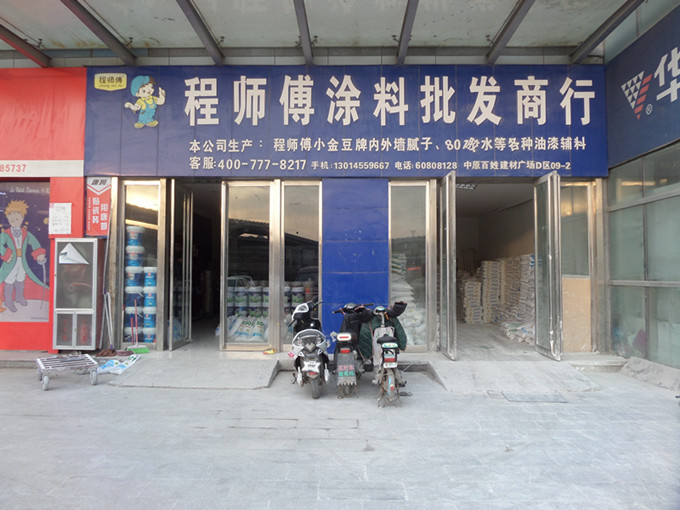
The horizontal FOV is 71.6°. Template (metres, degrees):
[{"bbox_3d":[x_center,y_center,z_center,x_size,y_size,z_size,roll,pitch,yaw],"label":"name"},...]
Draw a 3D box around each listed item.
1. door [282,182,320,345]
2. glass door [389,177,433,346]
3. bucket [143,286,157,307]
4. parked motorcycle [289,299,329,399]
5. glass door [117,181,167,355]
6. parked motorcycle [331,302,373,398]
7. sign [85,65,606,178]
[{"bbox_3d":[-0.644,0.176,7.987,0.672,2.879,0.070,0,-2,1],"label":"door"},{"bbox_3d":[1.185,0.184,7.942,0.725,2.880,0.070,0,-2,1],"label":"glass door"},{"bbox_3d":[-3.300,0.744,8.310,0.325,0.355,0.325,0,-2,0],"label":"bucket"},{"bbox_3d":[-0.377,1.196,6.227,0.620,1.070,1.700,0,-2,-3],"label":"parked motorcycle"},{"bbox_3d":[-3.383,0.169,8.054,0.846,2.921,0.070,0,-2,1],"label":"glass door"},{"bbox_3d":[0.139,1.196,6.225,0.600,1.070,1.620,0,-2,3],"label":"parked motorcycle"},{"bbox_3d":[0.047,-2.269,8.040,8.809,1.912,0.150,0,-2,1],"label":"sign"}]

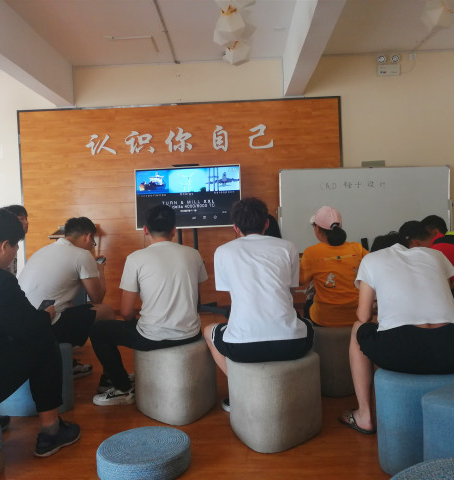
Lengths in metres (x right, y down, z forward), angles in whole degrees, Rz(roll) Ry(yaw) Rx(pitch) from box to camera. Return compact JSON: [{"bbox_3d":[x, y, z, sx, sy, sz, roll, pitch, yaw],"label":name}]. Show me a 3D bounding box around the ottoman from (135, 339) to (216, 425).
[{"bbox_3d":[-0.303,0.781,2.922,0.460,0.410,0.460,-2,2,2],"label":"ottoman"}]

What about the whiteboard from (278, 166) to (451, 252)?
[{"bbox_3d":[1.494,-0.325,5.404,1.870,0.910,0.050,-2,2,-6],"label":"whiteboard"}]

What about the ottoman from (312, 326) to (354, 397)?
[{"bbox_3d":[0.725,0.733,3.222,0.460,0.410,0.460,-2,2,2],"label":"ottoman"}]

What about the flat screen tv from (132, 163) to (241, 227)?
[{"bbox_3d":[-0.460,-0.501,5.883,1.240,0.710,0.070,-2,2,2],"label":"flat screen tv"}]

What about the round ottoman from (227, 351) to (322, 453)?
[{"bbox_3d":[0.240,0.770,2.546,0.465,0.410,0.460,-2,2,2],"label":"round ottoman"}]

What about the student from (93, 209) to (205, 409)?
[{"bbox_3d":[-0.480,0.397,2.956,0.550,1.190,0.780,-3,2,-26],"label":"student"}]

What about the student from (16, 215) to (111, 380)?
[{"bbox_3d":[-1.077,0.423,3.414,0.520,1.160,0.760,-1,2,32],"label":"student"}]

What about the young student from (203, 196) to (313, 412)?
[{"bbox_3d":[0.202,0.372,2.707,0.570,1.200,0.740,-2,2,-8],"label":"young student"}]

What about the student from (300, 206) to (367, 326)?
[{"bbox_3d":[0.681,0.356,3.363,0.500,1.160,0.700,-2,2,-6],"label":"student"}]

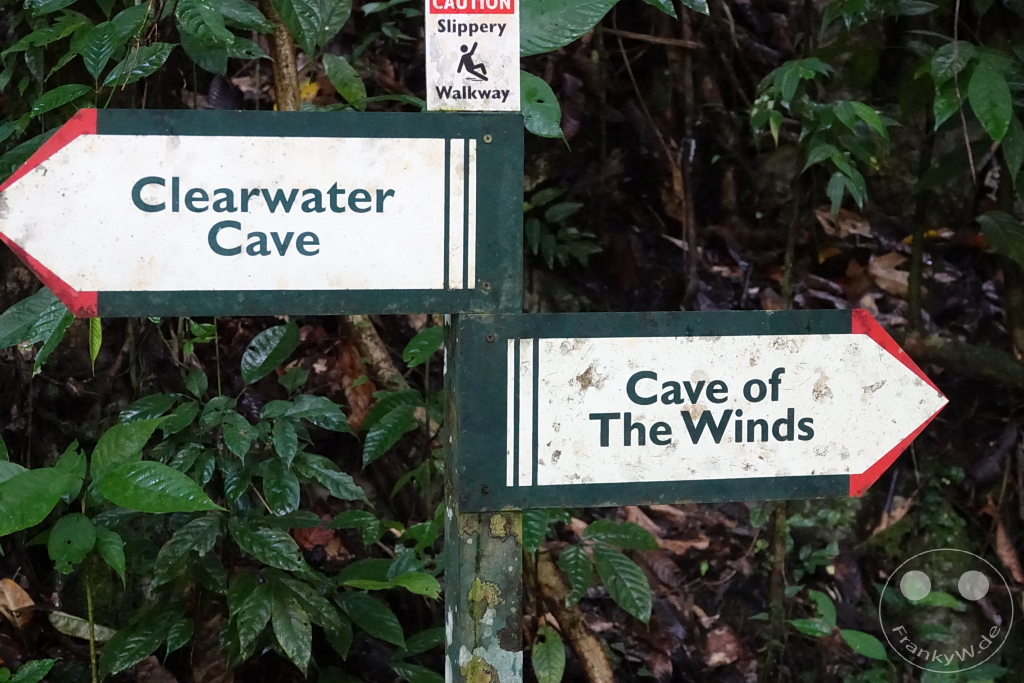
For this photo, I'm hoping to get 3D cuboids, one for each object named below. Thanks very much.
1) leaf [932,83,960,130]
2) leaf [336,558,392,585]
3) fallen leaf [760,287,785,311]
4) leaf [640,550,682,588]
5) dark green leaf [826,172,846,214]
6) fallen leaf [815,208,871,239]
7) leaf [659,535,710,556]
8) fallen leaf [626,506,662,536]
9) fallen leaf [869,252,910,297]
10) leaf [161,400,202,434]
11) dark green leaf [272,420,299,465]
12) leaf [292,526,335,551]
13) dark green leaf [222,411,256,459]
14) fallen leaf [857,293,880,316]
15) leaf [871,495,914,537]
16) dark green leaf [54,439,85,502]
[{"bbox_3d":[0.747,-0.412,4.200,0.050,0.107,0.020,14,-22,8],"label":"leaf"},{"bbox_3d":[-0.236,0.373,3.910,0.097,0.020,0.052,-16,43,-12],"label":"leaf"},{"bbox_3d":[0.582,-0.089,5.400,0.060,0.025,0.080,-7,42,-8],"label":"fallen leaf"},{"bbox_3d":[0.268,0.406,4.300,0.056,0.097,0.020,-35,-27,-23],"label":"leaf"},{"bbox_3d":[0.711,-0.324,5.300,0.042,0.097,0.020,6,-17,8],"label":"dark green leaf"},{"bbox_3d":[0.781,-0.278,5.700,0.130,0.070,0.030,17,-32,11],"label":"fallen leaf"},{"bbox_3d":[0.342,0.405,4.800,0.105,0.025,0.045,-3,45,-3],"label":"leaf"},{"bbox_3d":[0.268,0.355,4.850,0.115,0.025,0.045,41,41,24],"label":"fallen leaf"},{"bbox_3d":[0.736,-0.132,4.700,0.072,0.101,0.025,-35,-25,-18],"label":"fallen leaf"},{"bbox_3d":[-0.523,0.123,3.820,0.044,0.018,0.087,29,59,25],"label":"leaf"},{"bbox_3d":[-0.357,0.159,3.820,0.043,0.085,0.018,-7,-28,-4],"label":"dark green leaf"},{"bbox_3d":[-0.375,0.369,4.550,0.085,0.025,0.060,0,45,0],"label":"leaf"},{"bbox_3d":[-0.469,0.161,4.150,0.050,0.088,0.018,-13,-26,-7],"label":"dark green leaf"},{"bbox_3d":[0.681,-0.069,4.600,0.042,0.069,0.015,-2,-38,-18],"label":"fallen leaf"},{"bbox_3d":[0.775,0.353,4.900,0.045,0.125,0.025,32,-19,41],"label":"leaf"},{"bbox_3d":[-0.673,0.199,3.700,0.056,0.101,0.022,3,-24,-11],"label":"dark green leaf"}]

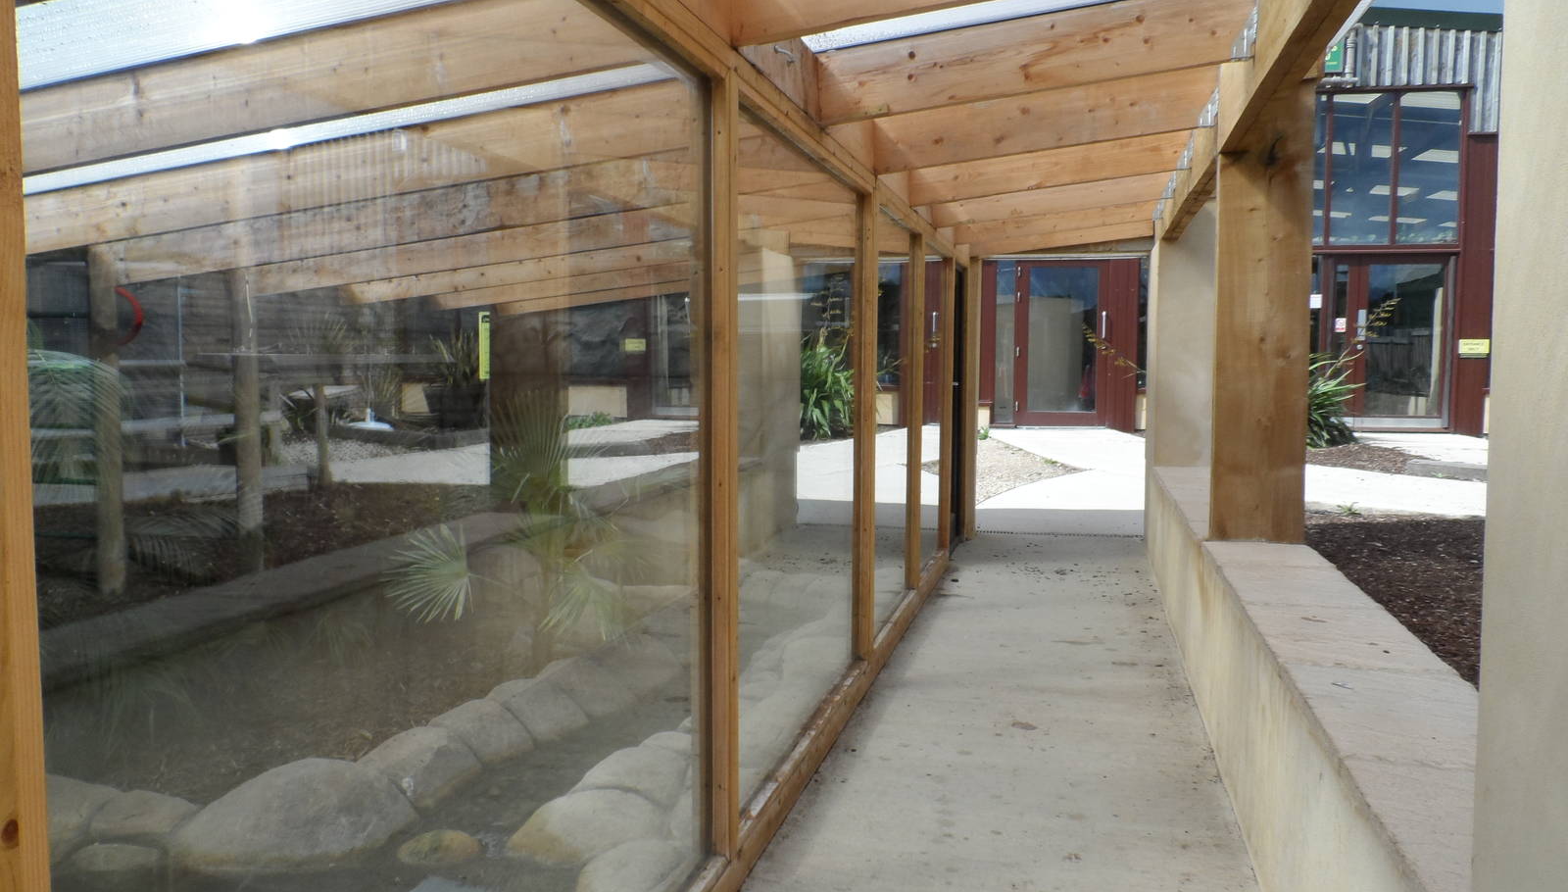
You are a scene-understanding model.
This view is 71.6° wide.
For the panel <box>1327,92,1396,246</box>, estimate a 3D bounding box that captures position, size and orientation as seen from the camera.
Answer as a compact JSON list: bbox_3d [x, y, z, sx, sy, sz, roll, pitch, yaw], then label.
[{"bbox_3d":[7.172,-3.430,13.500,0.725,1.827,0.030,1,4,6],"label":"panel"}]

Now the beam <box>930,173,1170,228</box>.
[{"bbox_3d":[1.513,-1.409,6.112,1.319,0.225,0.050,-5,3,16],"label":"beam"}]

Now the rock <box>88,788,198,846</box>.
[{"bbox_3d":[-1.817,1.075,3.086,0.265,0.115,0.170,-2,4,-33],"label":"rock"}]

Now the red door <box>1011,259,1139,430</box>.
[{"bbox_3d":[3.586,-1.246,13.400,1.570,2.084,0.090,0,4,3],"label":"red door"}]

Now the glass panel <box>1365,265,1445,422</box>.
[{"bbox_3d":[7.512,-1.289,13.150,0.993,1.867,0.050,0,4,3],"label":"glass panel"}]

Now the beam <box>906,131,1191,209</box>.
[{"bbox_3d":[1.165,-1.300,4.925,1.277,0.222,0.049,-7,2,16],"label":"beam"}]

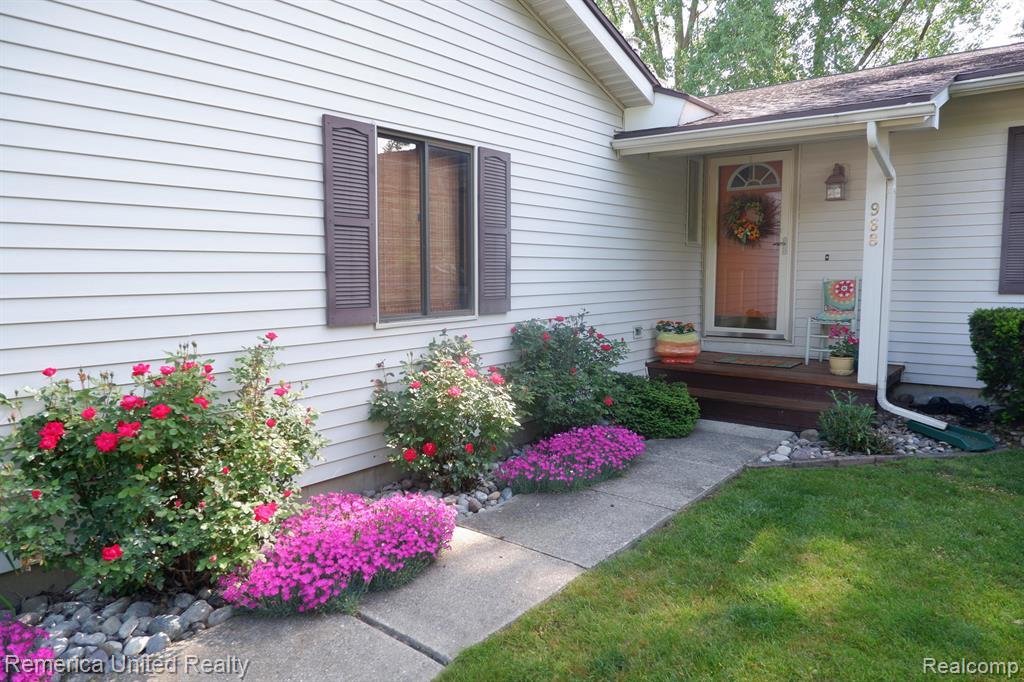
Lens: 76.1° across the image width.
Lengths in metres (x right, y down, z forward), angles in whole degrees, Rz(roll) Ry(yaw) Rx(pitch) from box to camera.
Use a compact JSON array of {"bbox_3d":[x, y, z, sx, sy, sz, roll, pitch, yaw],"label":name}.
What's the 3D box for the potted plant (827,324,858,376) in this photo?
[{"bbox_3d":[3.021,0.074,5.957,0.280,0.465,0.270,5,8,40],"label":"potted plant"}]

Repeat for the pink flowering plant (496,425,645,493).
[{"bbox_3d":[0.441,0.758,4.404,0.680,0.270,1.450,5,8,40],"label":"pink flowering plant"}]

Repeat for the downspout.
[{"bbox_3d":[3.015,-0.433,4.973,0.600,2.440,0.760,5,8,40],"label":"downspout"}]

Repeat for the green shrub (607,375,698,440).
[{"bbox_3d":[1.207,0.510,5.543,0.780,0.490,0.780,0,6,0],"label":"green shrub"}]

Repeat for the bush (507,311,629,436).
[{"bbox_3d":[0.503,0.295,5.182,0.850,1.060,0.950,5,8,40],"label":"bush"}]

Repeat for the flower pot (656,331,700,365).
[{"bbox_3d":[1.750,0.068,6.811,0.450,0.320,0.450,0,6,0],"label":"flower pot"}]

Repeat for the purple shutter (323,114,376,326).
[{"bbox_3d":[-0.952,-0.693,3.884,0.036,1.190,0.350,5,8,40],"label":"purple shutter"}]

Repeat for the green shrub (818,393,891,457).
[{"bbox_3d":[2.545,0.591,4.878,0.500,0.450,0.480,5,8,40],"label":"green shrub"}]

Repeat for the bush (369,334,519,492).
[{"bbox_3d":[-0.387,0.450,4.073,0.850,0.980,0.930,0,6,0],"label":"bush"}]

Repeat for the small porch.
[{"bbox_3d":[2.514,0.455,6.481,2.150,0.390,1.920,5,8,40],"label":"small porch"}]

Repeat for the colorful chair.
[{"bbox_3d":[3.285,-0.201,6.651,0.430,0.875,0.460,5,8,40],"label":"colorful chair"}]

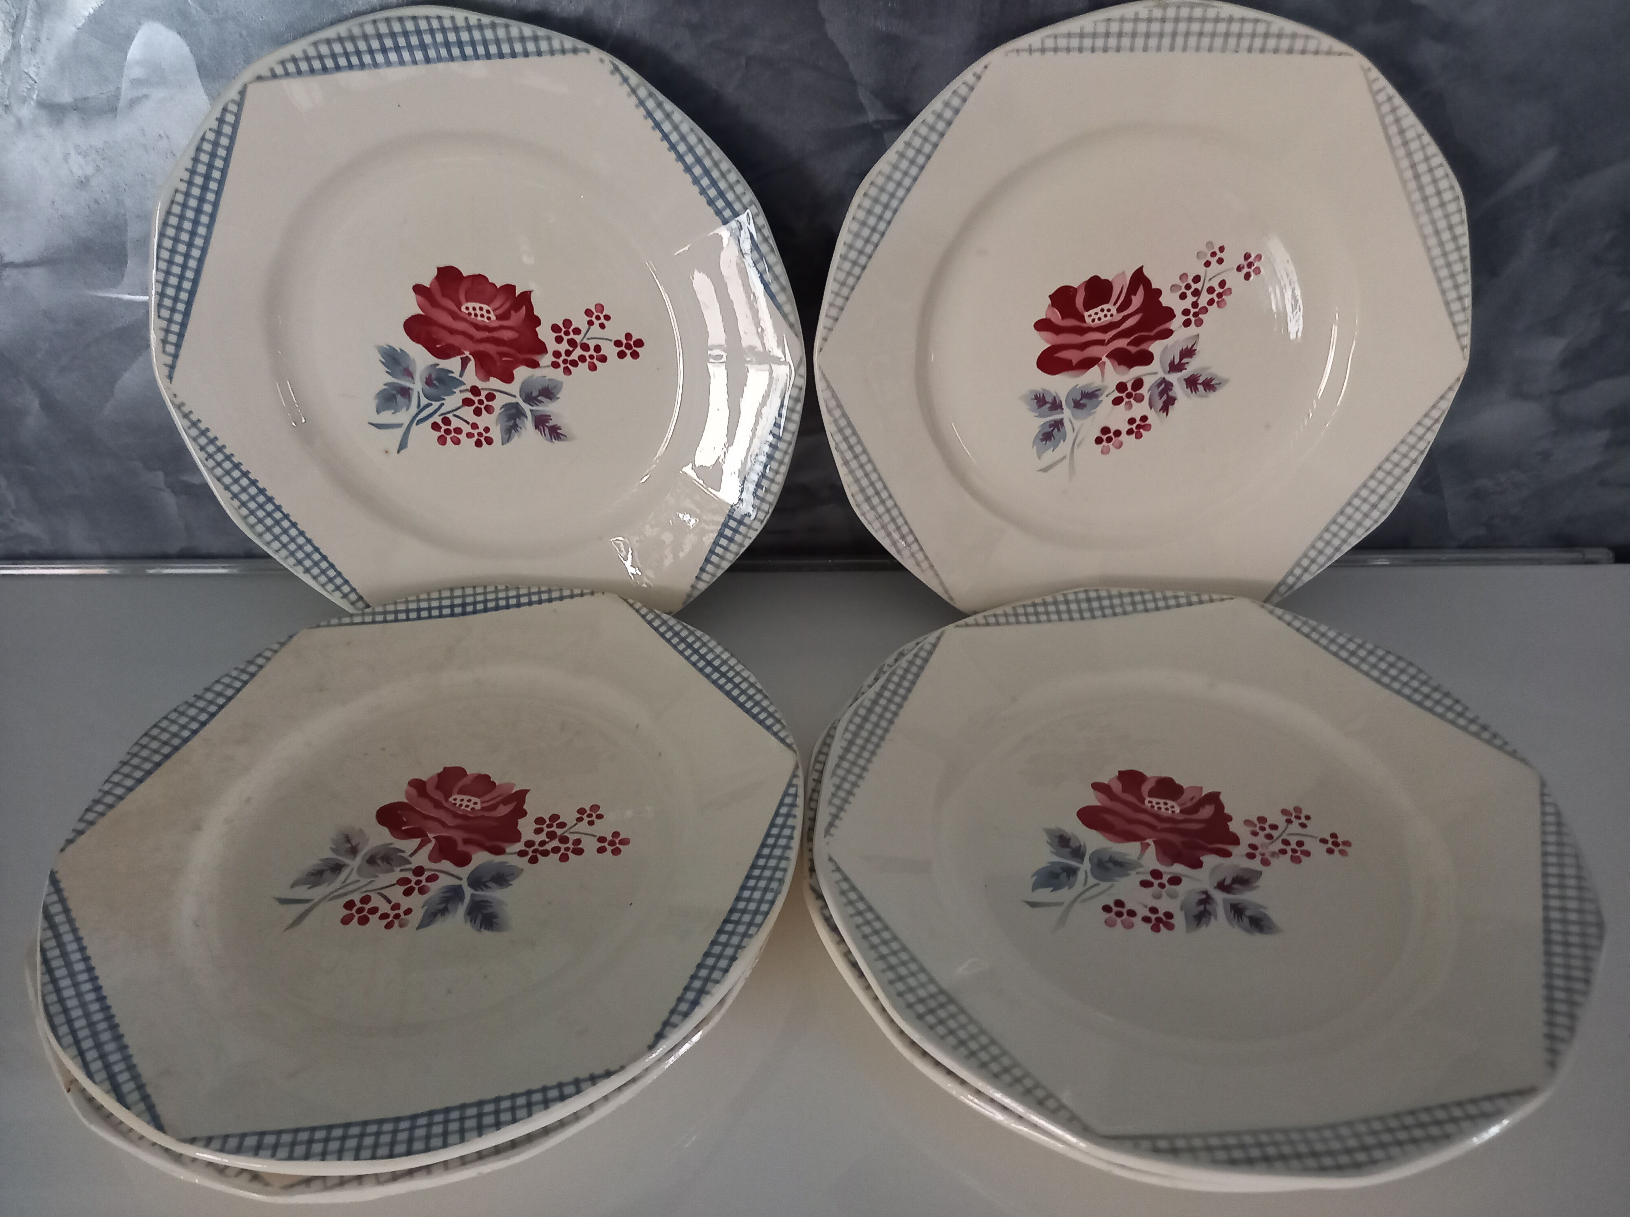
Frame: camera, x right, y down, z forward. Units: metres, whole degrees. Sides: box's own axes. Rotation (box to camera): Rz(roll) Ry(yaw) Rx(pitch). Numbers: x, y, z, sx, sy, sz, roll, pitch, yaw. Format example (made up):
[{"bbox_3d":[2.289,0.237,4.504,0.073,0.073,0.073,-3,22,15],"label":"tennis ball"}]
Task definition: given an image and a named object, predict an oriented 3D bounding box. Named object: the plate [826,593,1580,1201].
[{"bbox_3d":[0.120,0.074,0.385,0.237,0.025,0.237,-2,39,0],"label":"plate"}]

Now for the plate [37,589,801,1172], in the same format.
[{"bbox_3d":[-0.120,0.073,0.388,0.237,0.025,0.237,-2,39,0],"label":"plate"}]

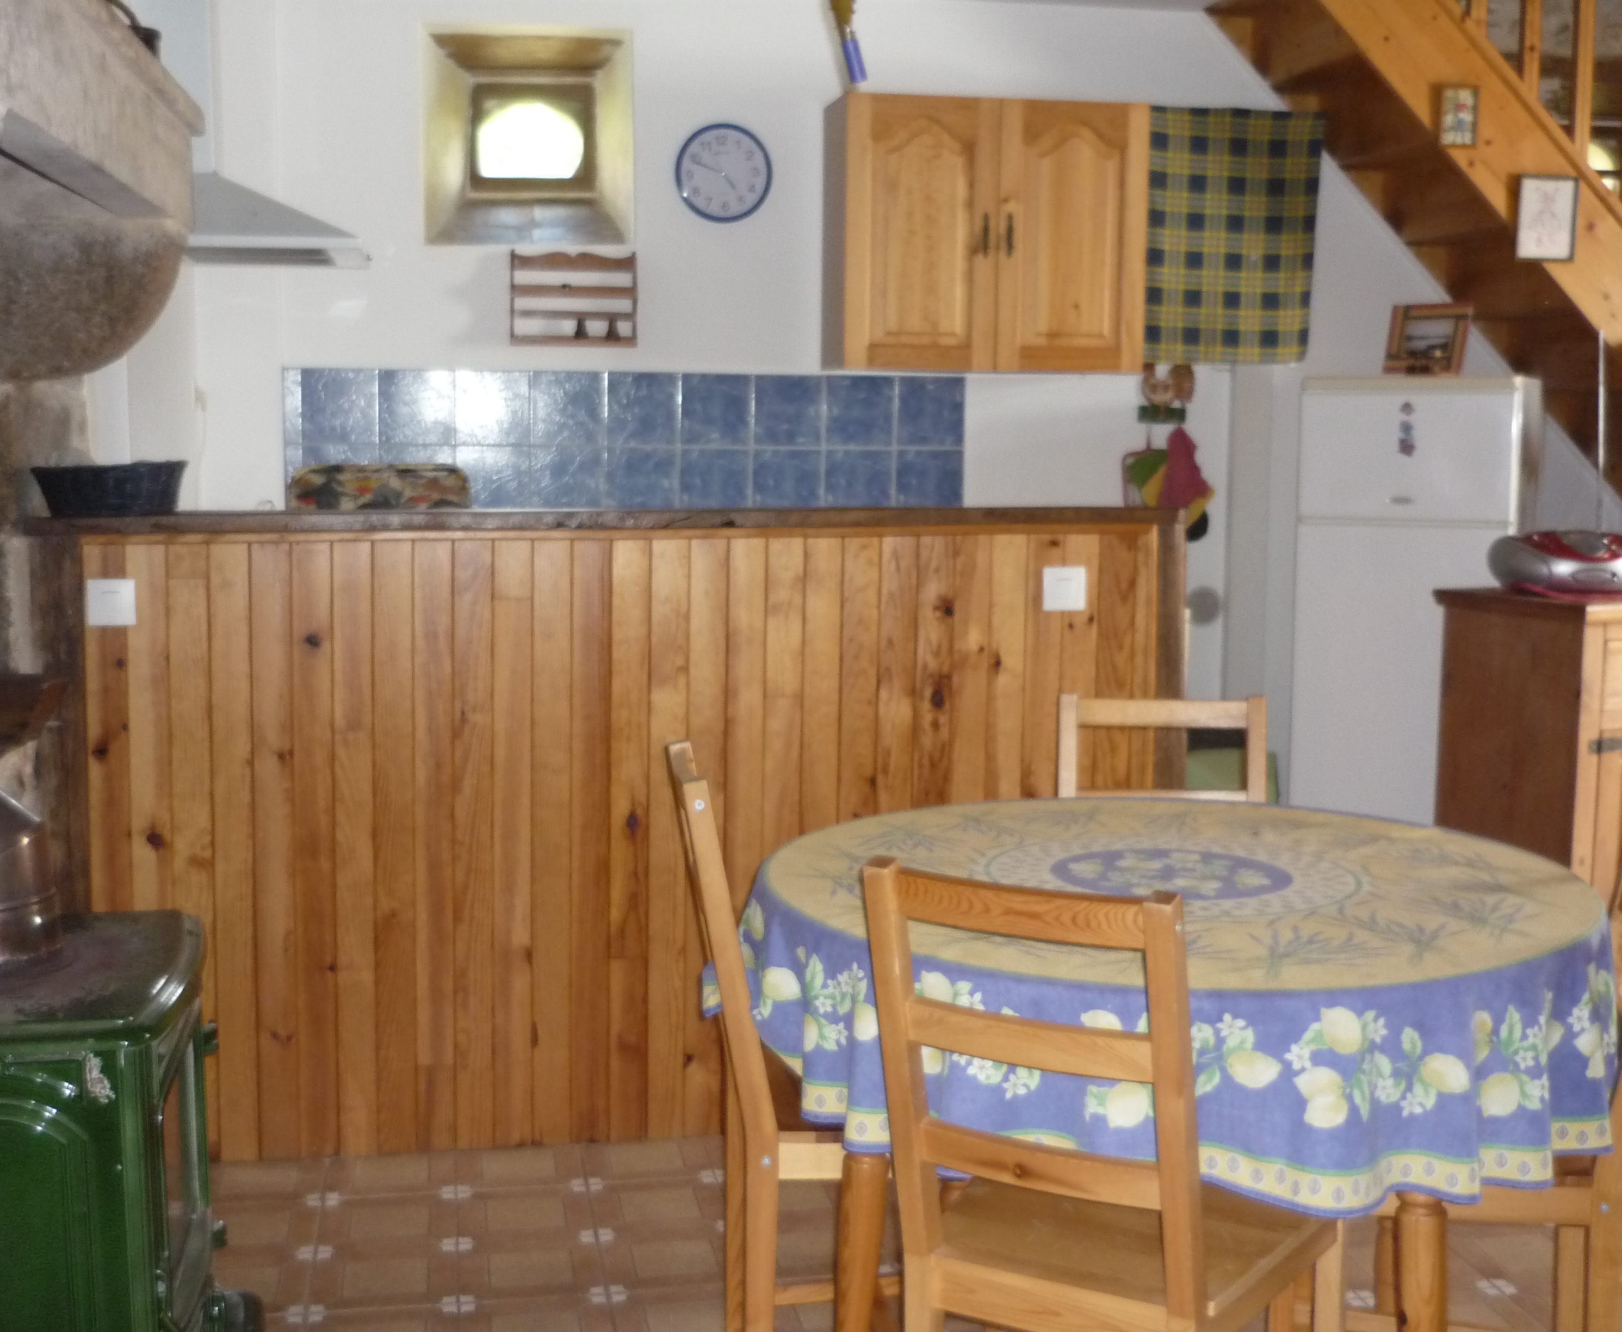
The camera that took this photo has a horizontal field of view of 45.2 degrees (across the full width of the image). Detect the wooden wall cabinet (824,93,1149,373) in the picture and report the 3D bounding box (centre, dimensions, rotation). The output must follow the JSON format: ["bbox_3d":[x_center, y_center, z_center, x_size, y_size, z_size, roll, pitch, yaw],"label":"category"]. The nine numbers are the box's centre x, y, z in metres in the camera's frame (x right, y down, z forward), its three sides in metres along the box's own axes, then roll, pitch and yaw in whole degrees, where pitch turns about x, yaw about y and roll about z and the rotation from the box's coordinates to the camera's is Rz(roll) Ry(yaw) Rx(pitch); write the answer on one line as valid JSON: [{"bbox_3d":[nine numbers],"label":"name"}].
[{"bbox_3d":[0.456,-1.131,5.201,0.810,0.700,0.290,-1,6,-11],"label":"wooden wall cabinet"}]

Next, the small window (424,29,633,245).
[{"bbox_3d":[-0.763,-1.395,5.227,0.545,0.555,0.280,-1,6,-11],"label":"small window"}]

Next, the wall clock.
[{"bbox_3d":[-0.232,-1.309,5.174,0.258,0.260,0.040,-1,6,-11],"label":"wall clock"}]

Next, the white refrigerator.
[{"bbox_3d":[1.645,-0.010,5.354,0.540,1.510,0.570,3,7,24],"label":"white refrigerator"}]

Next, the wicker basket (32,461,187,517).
[{"bbox_3d":[-1.283,-0.323,3.563,0.265,0.100,0.200,-1,6,-10],"label":"wicker basket"}]

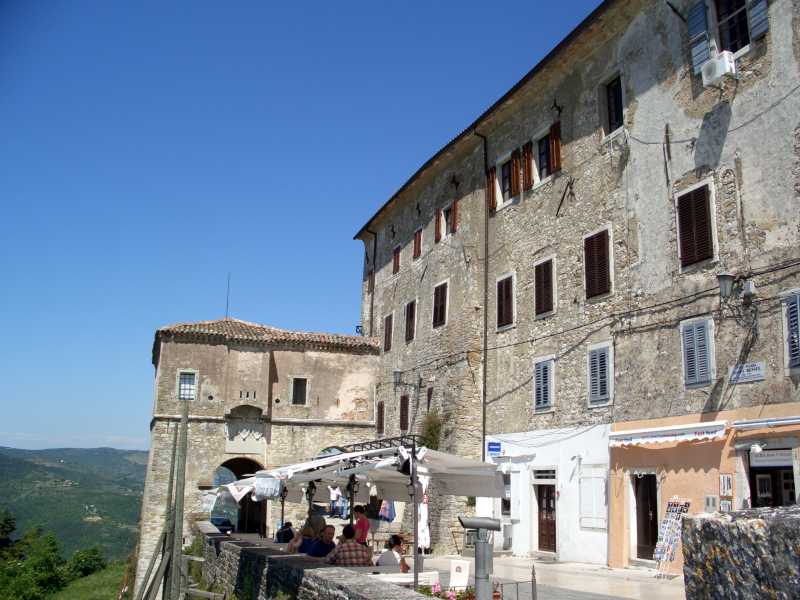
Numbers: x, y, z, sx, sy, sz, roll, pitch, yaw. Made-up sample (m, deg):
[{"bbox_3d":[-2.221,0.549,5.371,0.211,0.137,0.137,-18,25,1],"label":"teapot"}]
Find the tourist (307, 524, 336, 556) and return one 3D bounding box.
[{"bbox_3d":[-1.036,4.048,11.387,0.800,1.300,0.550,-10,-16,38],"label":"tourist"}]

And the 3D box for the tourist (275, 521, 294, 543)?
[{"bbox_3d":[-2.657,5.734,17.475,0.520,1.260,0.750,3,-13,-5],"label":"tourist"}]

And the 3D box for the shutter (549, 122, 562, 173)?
[{"bbox_3d":[5.199,-5.123,25.589,0.050,1.746,0.632,6,-14,-20],"label":"shutter"}]

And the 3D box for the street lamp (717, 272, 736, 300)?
[{"bbox_3d":[6.571,-0.272,15.350,0.360,0.560,0.360,5,-13,-22],"label":"street lamp"}]

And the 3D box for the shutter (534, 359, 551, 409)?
[{"bbox_3d":[4.214,2.539,22.493,0.080,1.450,0.800,6,-14,-22],"label":"shutter"}]

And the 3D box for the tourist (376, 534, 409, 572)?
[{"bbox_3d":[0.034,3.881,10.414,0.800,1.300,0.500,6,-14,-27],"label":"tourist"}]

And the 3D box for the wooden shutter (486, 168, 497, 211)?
[{"bbox_3d":[3.590,-4.354,29.800,0.050,1.743,0.600,6,-14,-20],"label":"wooden shutter"}]

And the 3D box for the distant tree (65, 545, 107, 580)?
[{"bbox_3d":[-23.840,19.924,58.000,2.800,2.500,2.800,0,-12,0],"label":"distant tree"}]

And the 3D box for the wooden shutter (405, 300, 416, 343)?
[{"bbox_3d":[0.512,0.994,35.312,0.060,1.760,1.000,7,-14,-22],"label":"wooden shutter"}]

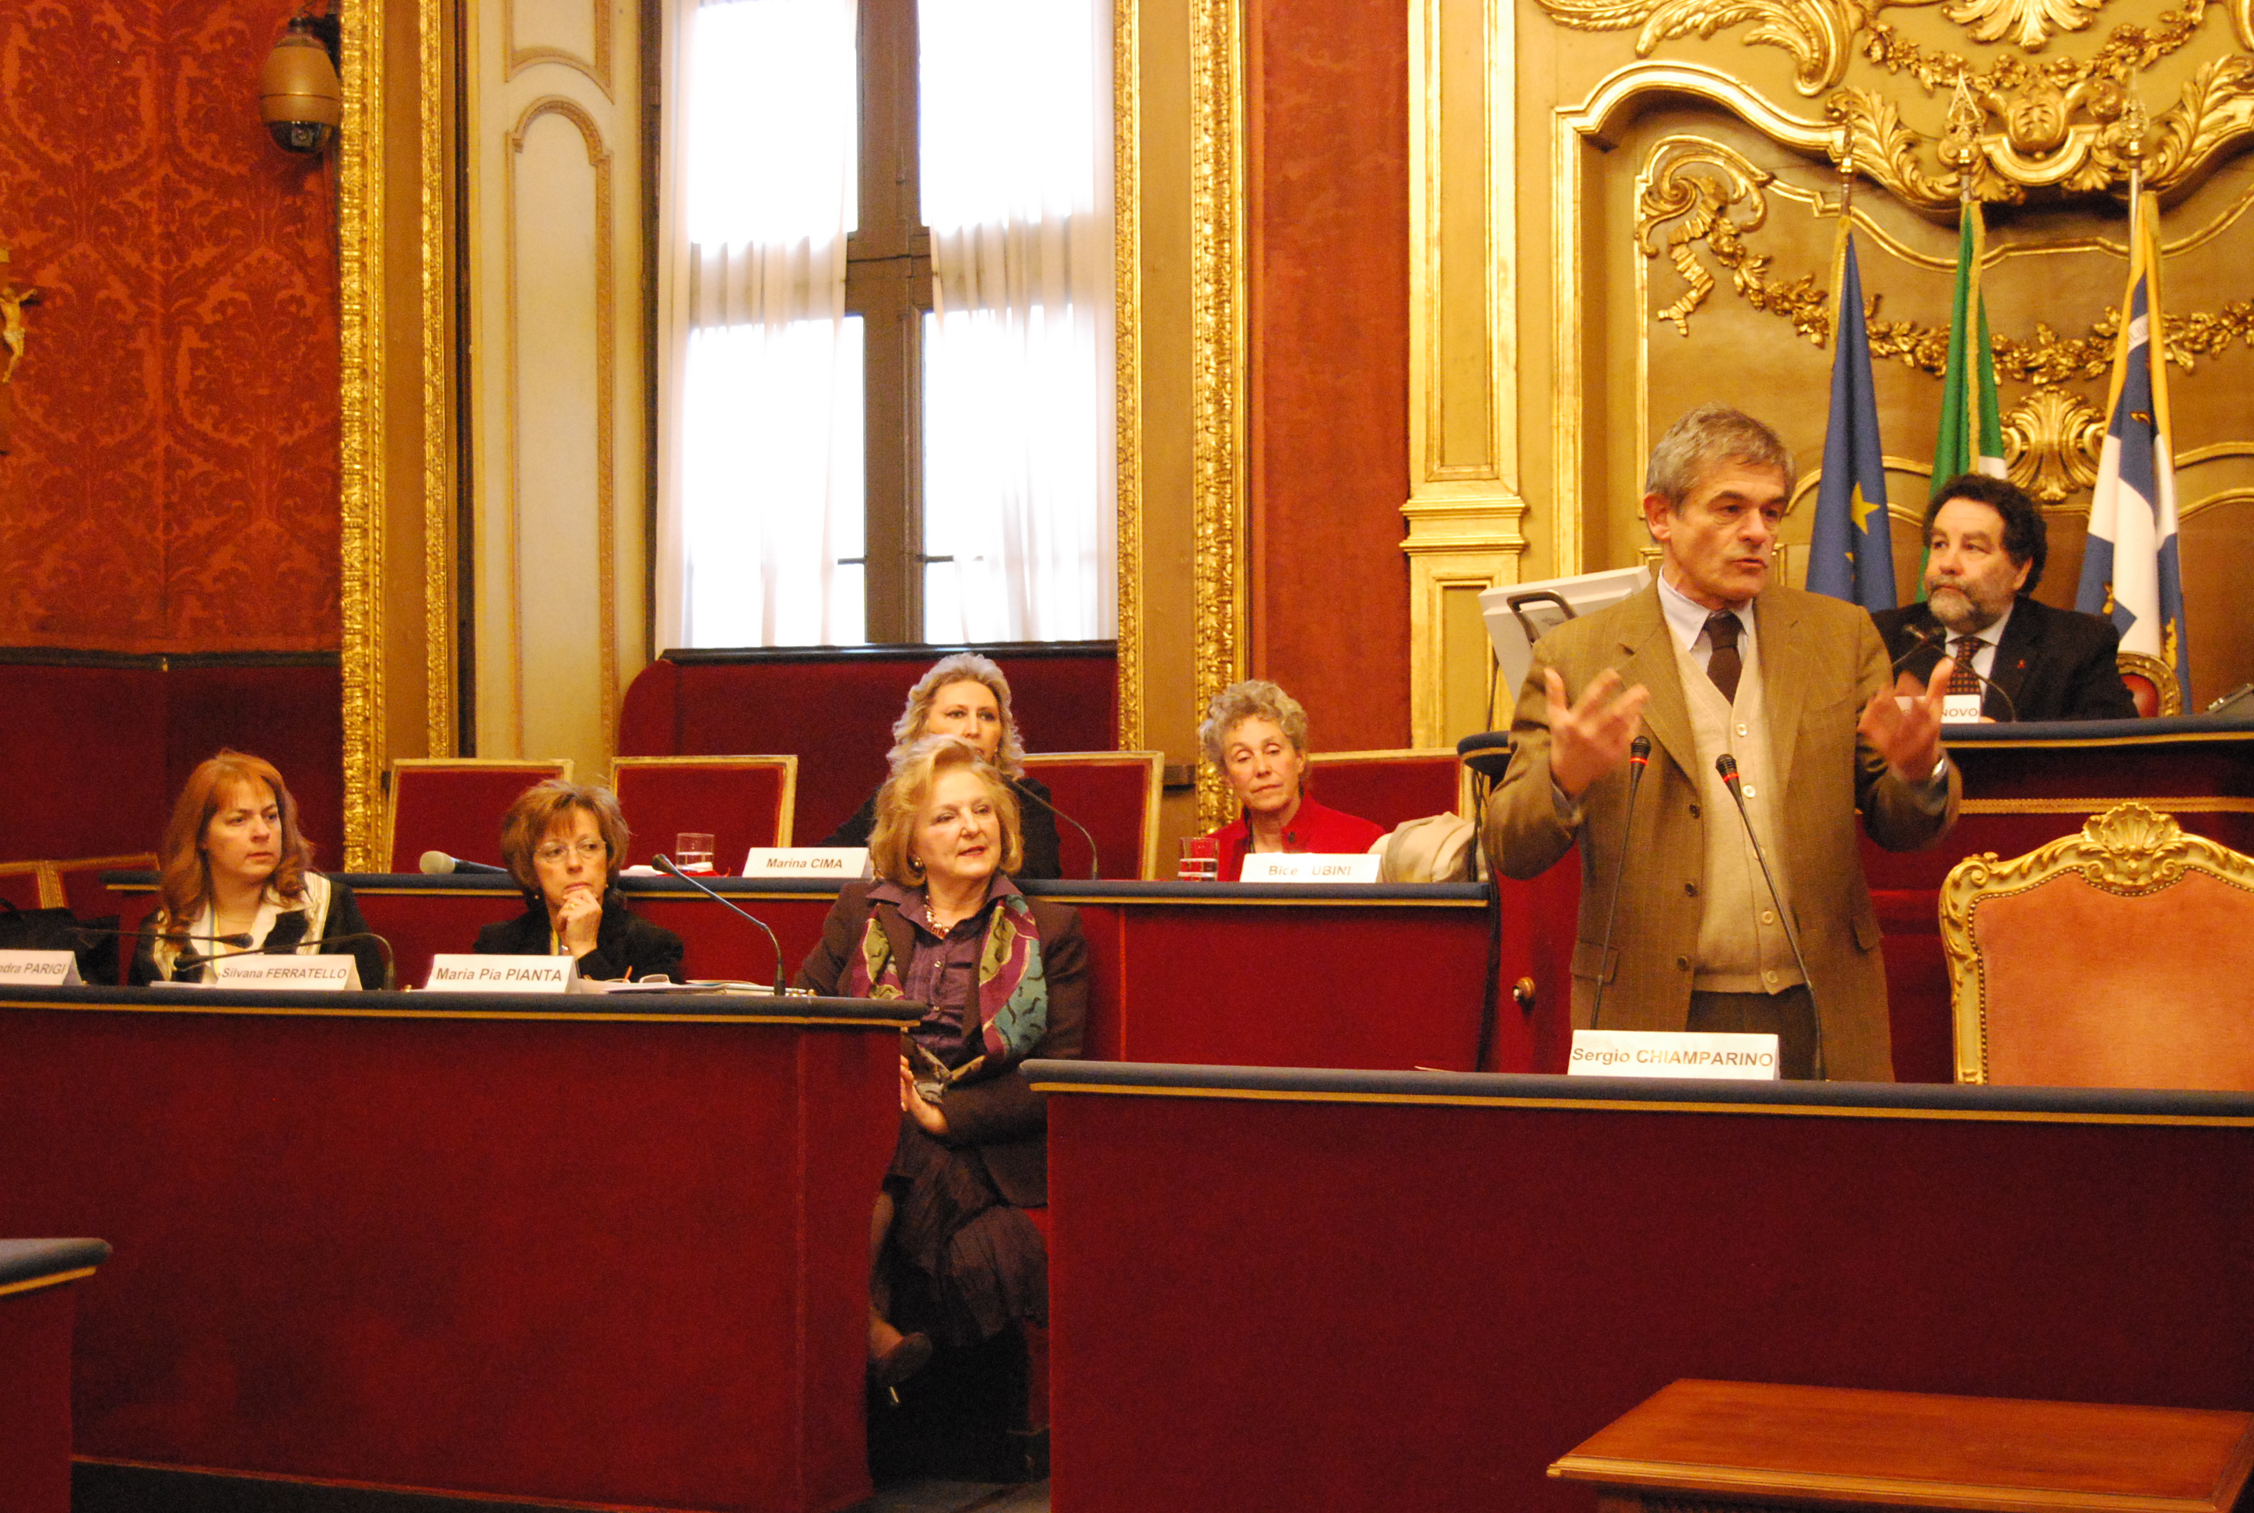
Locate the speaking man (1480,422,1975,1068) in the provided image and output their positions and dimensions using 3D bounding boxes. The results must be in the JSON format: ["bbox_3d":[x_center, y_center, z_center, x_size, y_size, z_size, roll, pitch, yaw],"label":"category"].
[{"bbox_3d":[0.788,0.398,4.283,0.610,1.720,0.440,0,-1,-10],"label":"speaking man"}]

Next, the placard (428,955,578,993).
[{"bbox_3d":[-0.984,0.341,5.120,0.250,0.057,0.060,0,0,17],"label":"placard"}]

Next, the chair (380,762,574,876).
[{"bbox_3d":[-1.468,0.509,6.939,0.460,1.000,0.550,0,0,13],"label":"chair"}]

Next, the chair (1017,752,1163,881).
[{"bbox_3d":[-0.211,0.494,6.537,0.460,1.000,0.550,0,0,19],"label":"chair"}]

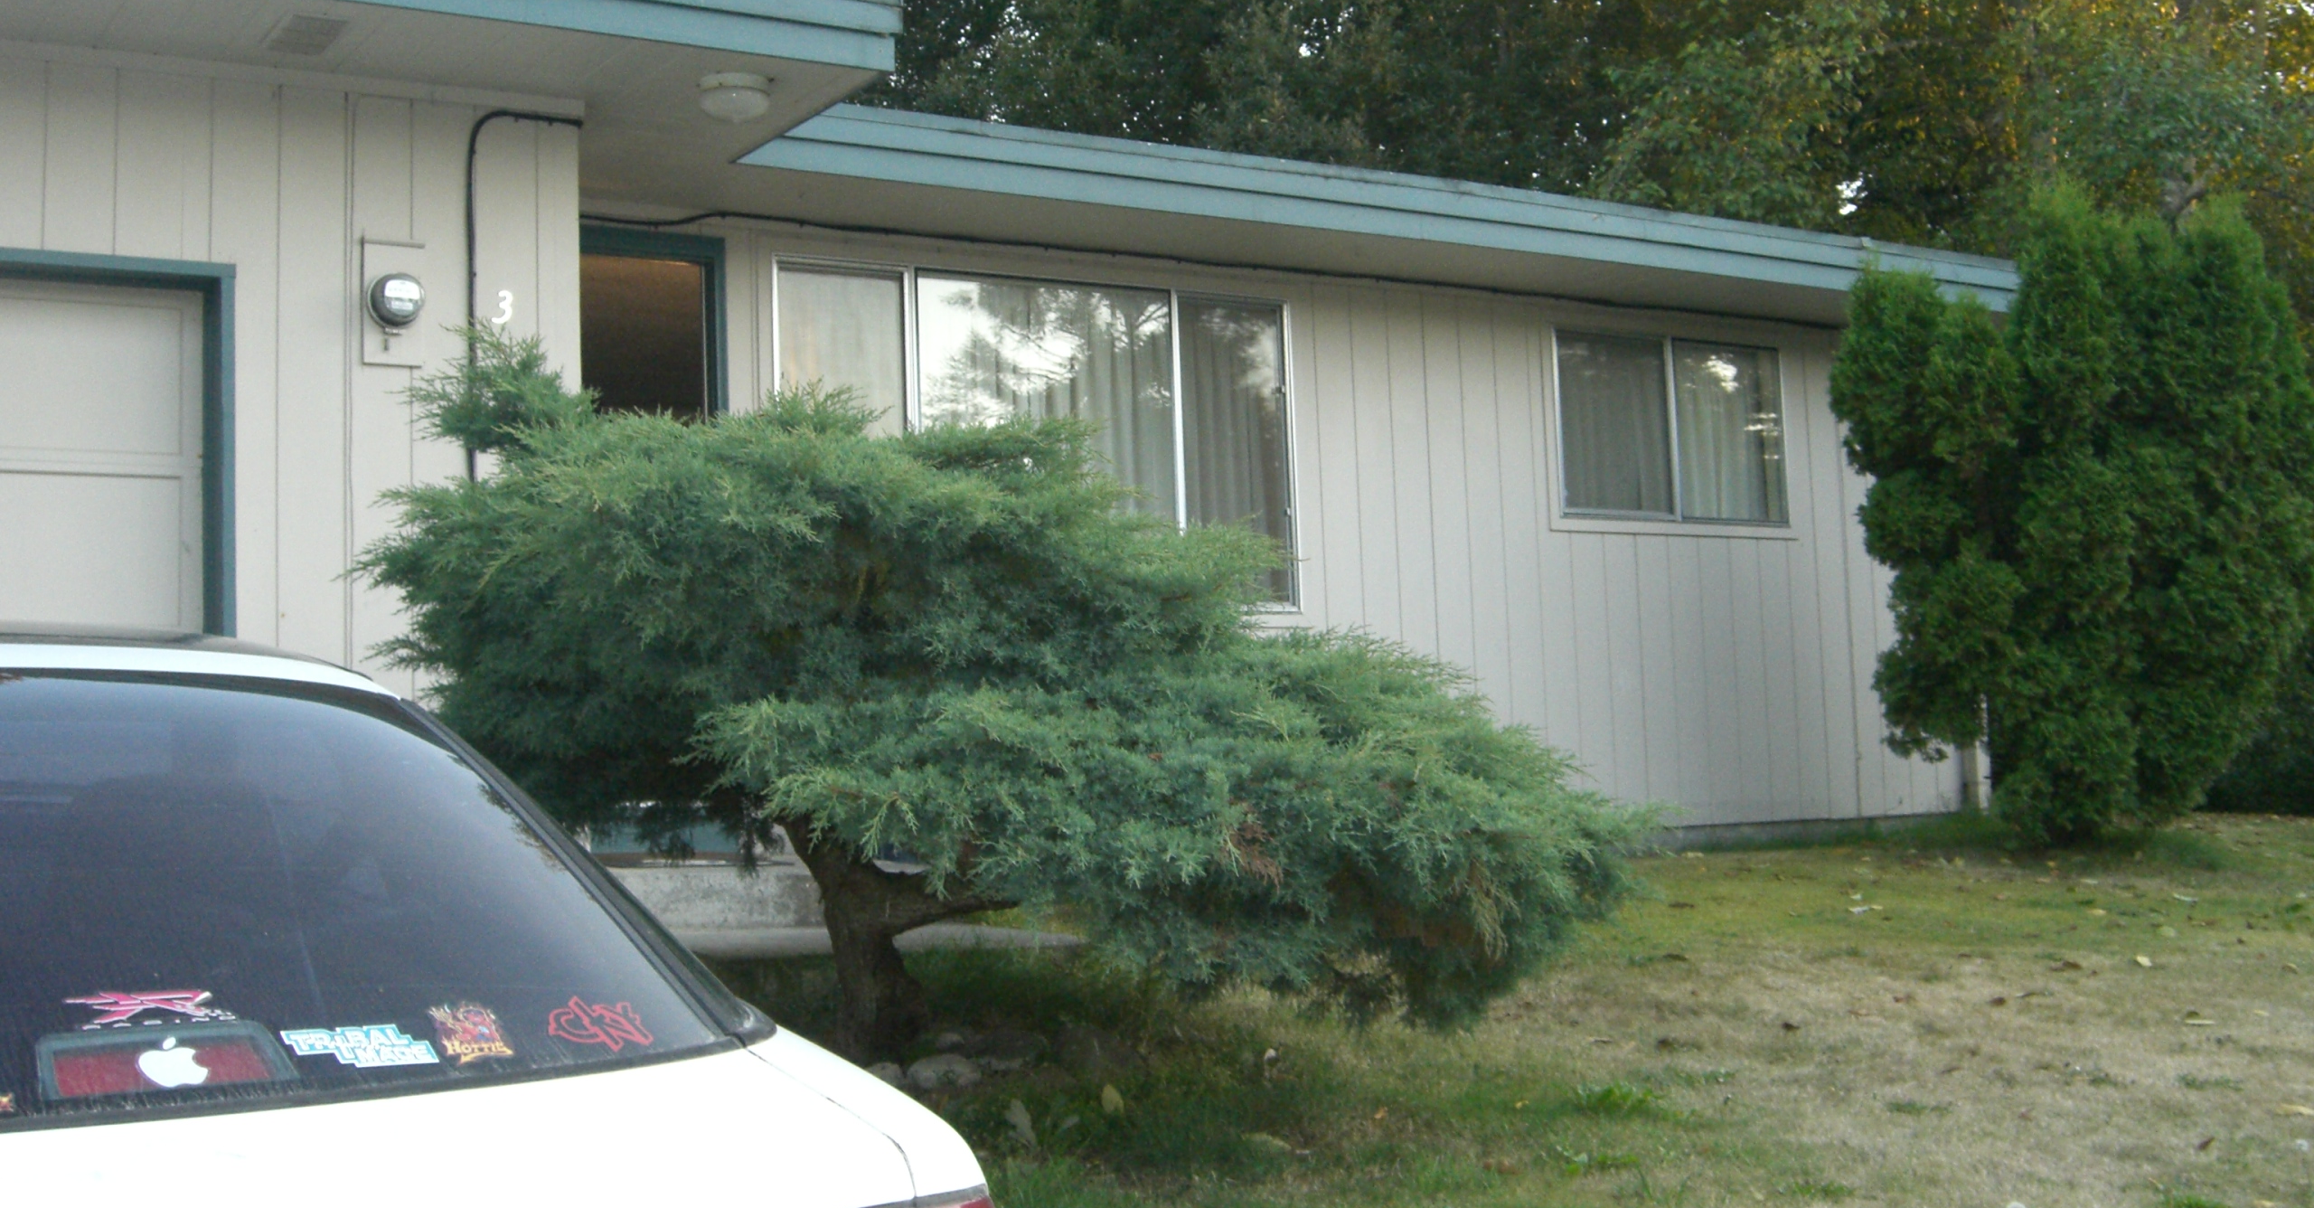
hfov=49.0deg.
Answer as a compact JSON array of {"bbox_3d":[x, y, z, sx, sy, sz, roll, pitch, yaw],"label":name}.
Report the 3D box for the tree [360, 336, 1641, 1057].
[{"bbox_3d":[-0.410,0.260,6.850,3.300,1.950,2.300,-2,-5,0],"label":"tree"}]

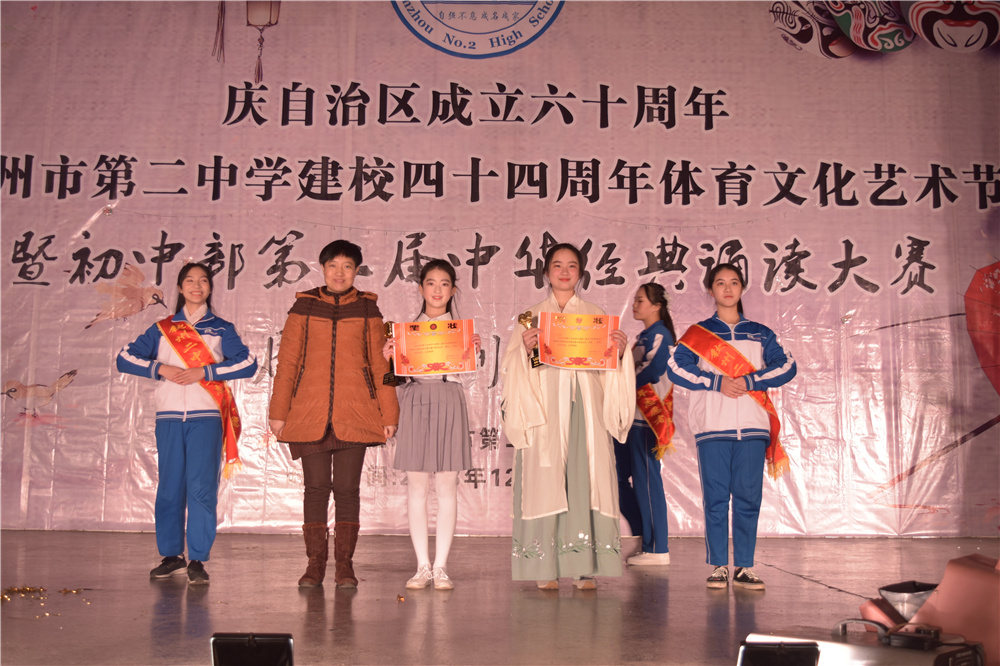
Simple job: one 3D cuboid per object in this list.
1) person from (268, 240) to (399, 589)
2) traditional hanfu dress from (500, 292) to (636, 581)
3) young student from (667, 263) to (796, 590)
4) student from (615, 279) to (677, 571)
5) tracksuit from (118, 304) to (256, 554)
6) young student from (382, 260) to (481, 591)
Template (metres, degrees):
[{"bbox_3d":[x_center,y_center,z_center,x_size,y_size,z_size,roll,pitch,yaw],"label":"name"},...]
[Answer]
[{"bbox_3d":[-0.829,0.373,5.528,0.637,1.691,0.400,1,-6,-6],"label":"person"},{"bbox_3d":[0.337,0.491,5.457,0.654,1.407,0.520,1,-6,0],"label":"traditional hanfu dress"},{"bbox_3d":[1.143,0.437,5.484,0.634,1.597,0.400,0,-6,2],"label":"young student"},{"bbox_3d":[0.850,0.520,6.581,0.411,1.655,0.500,0,-6,6],"label":"student"},{"bbox_3d":[-1.560,0.492,5.525,0.689,1.263,0.360,1,-6,-8],"label":"tracksuit"},{"bbox_3d":[-0.331,0.420,5.443,0.456,1.590,0.460,1,-6,-1],"label":"young student"}]

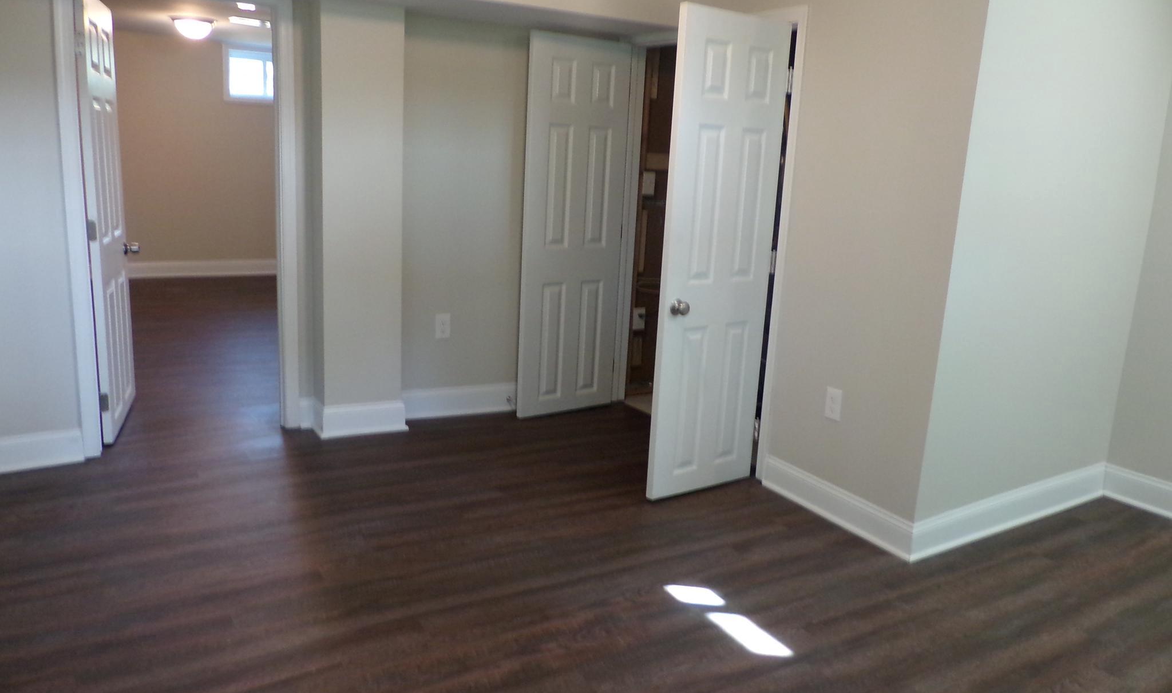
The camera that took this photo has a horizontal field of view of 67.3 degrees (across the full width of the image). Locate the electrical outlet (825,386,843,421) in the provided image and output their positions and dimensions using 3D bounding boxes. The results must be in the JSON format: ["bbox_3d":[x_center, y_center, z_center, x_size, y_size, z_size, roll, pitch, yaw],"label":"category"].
[{"bbox_3d":[0.968,0.224,3.438,0.010,0.118,0.074,-5,15,-31],"label":"electrical outlet"}]

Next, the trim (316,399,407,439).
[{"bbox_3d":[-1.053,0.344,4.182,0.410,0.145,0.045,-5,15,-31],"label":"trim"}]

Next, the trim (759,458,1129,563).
[{"bbox_3d":[1.525,0.561,3.782,1.350,0.140,0.790,-5,15,-31],"label":"trim"}]

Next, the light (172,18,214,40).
[{"bbox_3d":[-2.964,-2.399,6.649,0.325,0.140,0.325,-5,15,-31],"label":"light"}]

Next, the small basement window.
[{"bbox_3d":[-3.072,-2.567,8.398,0.730,0.510,0.100,-5,15,-31],"label":"small basement window"}]

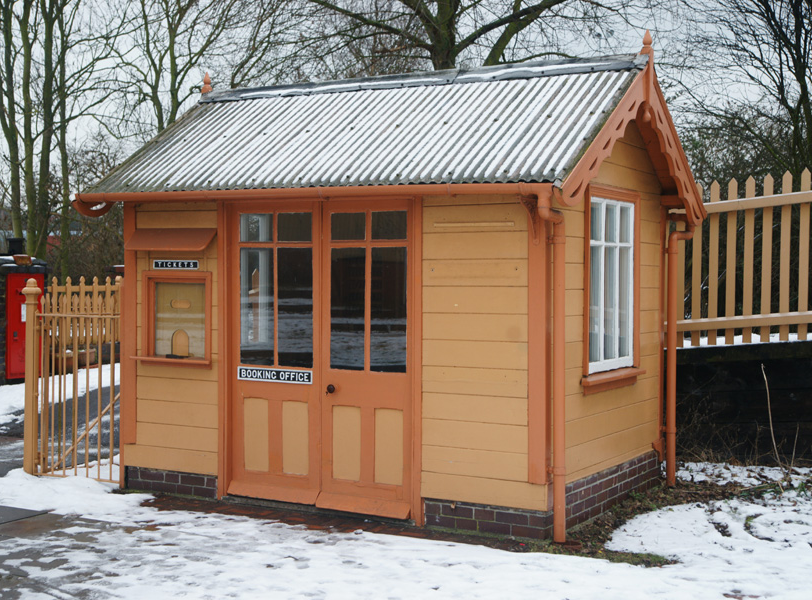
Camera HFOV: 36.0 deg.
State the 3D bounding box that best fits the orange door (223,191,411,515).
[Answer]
[{"bbox_3d":[-0.606,0.361,8.576,1.500,2.110,0.080,1,1,29],"label":"orange door"}]

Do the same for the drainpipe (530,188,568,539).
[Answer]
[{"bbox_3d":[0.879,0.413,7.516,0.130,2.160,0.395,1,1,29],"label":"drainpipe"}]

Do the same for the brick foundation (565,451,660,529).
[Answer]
[{"bbox_3d":[1.356,1.320,8.754,0.140,0.300,2.250,1,1,29],"label":"brick foundation"}]

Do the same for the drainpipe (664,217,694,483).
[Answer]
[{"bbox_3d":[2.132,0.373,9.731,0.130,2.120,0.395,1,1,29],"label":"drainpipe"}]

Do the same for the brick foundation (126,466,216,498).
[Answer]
[{"bbox_3d":[-1.692,1.346,9.263,0.880,0.175,0.140,1,1,29],"label":"brick foundation"}]

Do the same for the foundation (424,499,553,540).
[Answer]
[{"bbox_3d":[0.527,1.387,8.008,0.860,0.190,0.140,1,1,29],"label":"foundation"}]

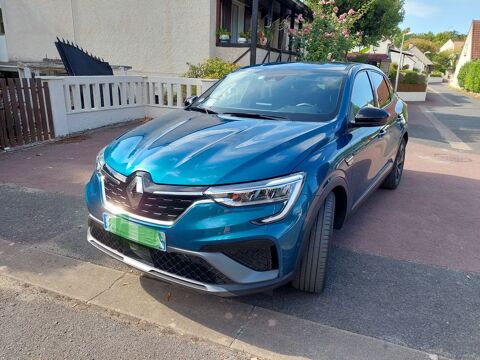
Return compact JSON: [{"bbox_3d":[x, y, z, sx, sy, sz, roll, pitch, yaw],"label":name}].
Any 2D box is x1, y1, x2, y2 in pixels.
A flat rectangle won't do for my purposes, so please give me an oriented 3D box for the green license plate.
[{"bbox_3d":[-0.613,0.293,1.903,0.520,0.110,0.020,11,18,32],"label":"green license plate"}]

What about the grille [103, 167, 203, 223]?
[{"bbox_3d":[-0.569,0.073,1.907,0.860,0.250,0.130,11,18,32],"label":"grille"}]

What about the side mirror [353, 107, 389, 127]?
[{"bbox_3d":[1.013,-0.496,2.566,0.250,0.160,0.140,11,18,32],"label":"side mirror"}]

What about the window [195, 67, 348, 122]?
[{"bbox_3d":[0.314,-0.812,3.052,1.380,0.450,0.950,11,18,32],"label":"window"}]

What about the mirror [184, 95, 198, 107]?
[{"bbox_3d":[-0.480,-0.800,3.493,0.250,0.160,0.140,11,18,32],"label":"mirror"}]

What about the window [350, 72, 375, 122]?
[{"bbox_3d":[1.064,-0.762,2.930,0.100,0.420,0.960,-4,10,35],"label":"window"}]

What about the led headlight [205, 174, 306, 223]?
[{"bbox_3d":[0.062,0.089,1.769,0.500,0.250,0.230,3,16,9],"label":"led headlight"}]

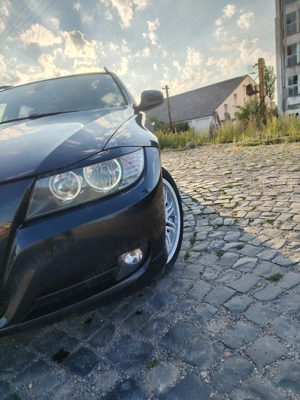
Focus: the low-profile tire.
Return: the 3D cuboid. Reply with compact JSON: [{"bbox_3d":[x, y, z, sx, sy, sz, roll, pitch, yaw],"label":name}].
[{"bbox_3d":[-0.004,0.126,1.631,0.225,0.635,0.635,-1,17,26],"label":"low-profile tire"}]

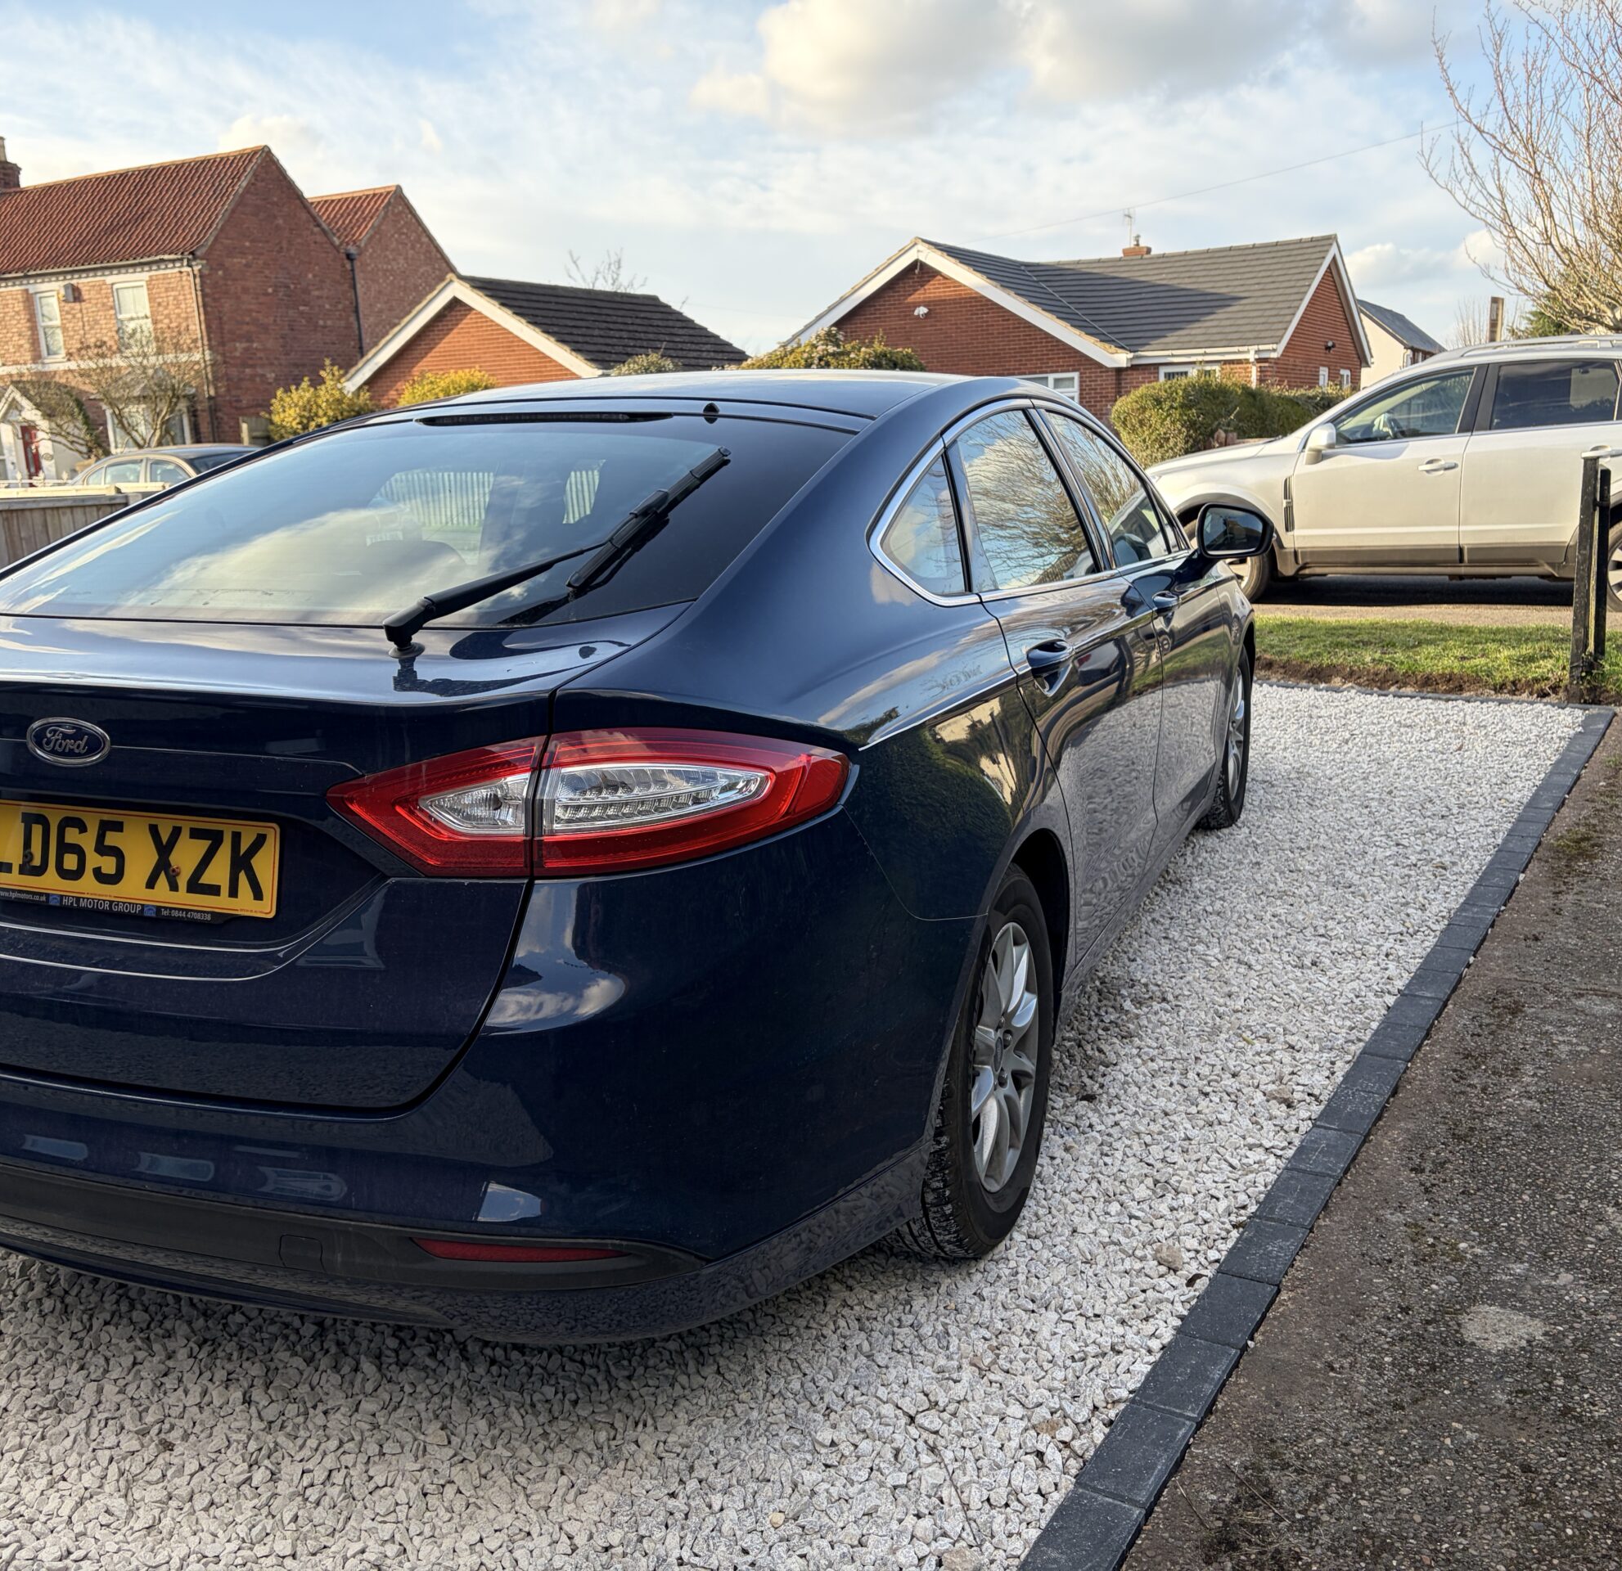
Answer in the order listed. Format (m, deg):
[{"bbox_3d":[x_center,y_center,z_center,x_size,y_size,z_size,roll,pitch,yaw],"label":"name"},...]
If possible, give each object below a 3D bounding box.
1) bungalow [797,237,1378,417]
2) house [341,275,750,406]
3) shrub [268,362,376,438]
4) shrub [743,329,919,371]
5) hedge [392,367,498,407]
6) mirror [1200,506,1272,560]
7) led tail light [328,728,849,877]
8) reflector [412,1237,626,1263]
[{"bbox_3d":[5.436,-8.922,33.611,11.000,4.950,9.200,5,15,28],"label":"bungalow"},{"bbox_3d":[-4.548,-7.388,30.378,5.700,4.320,6.450,4,14,28],"label":"house"},{"bbox_3d":[-7.617,-5.264,24.978,1.750,2.720,1.500,4,14,28],"label":"shrub"},{"bbox_3d":[0.339,-5.866,25.468,3.300,2.850,2.000,5,15,28],"label":"shrub"},{"bbox_3d":[-5.657,-5.231,24.808,1.850,2.550,1.450,4,14,28],"label":"hedge"},{"bbox_3d":[1.120,-0.670,4.146,0.200,0.147,0.120,4,14,22],"label":"mirror"},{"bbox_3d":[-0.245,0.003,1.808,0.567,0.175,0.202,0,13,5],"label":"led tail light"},{"bbox_3d":[-0.324,0.521,1.758,0.240,0.030,0.035,-1,13,2],"label":"reflector"}]

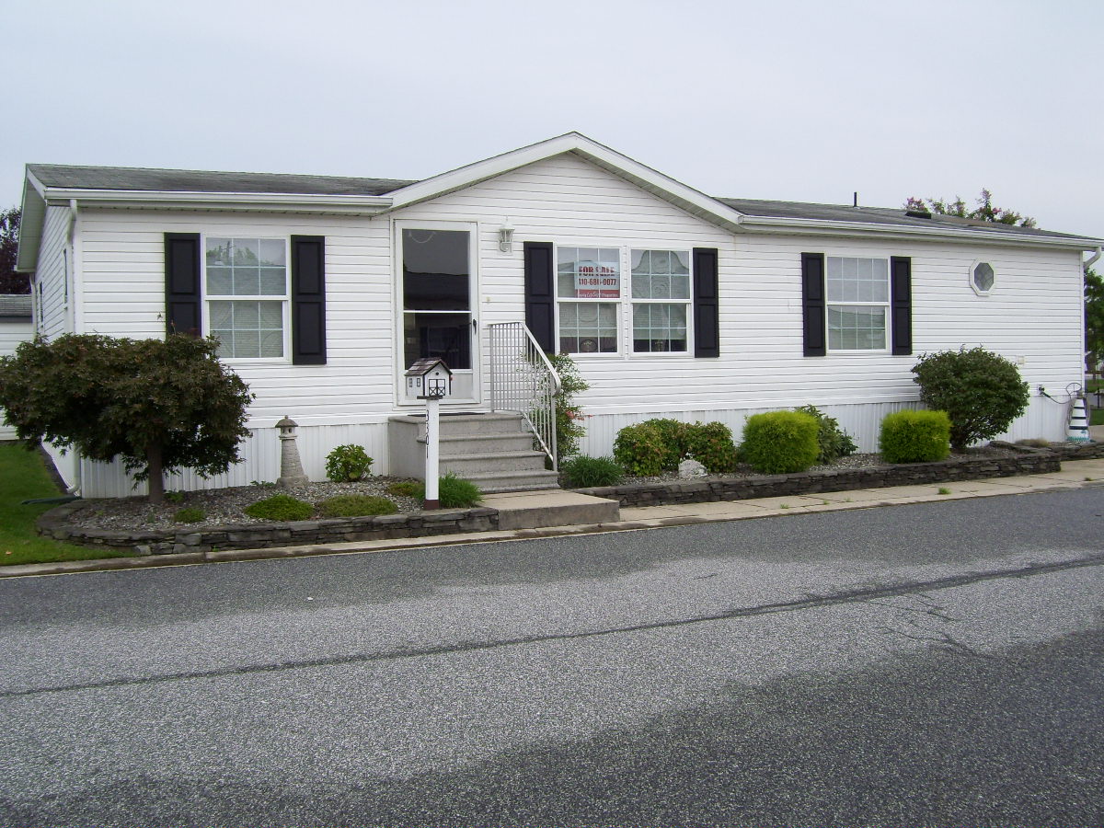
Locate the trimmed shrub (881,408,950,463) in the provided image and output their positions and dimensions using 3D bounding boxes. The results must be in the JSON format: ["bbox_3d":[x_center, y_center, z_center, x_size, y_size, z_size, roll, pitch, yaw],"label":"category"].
[{"bbox_3d":[4.467,0.261,14.101,0.770,0.600,0.770,-1,2,0],"label":"trimmed shrub"}]

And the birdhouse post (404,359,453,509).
[{"bbox_3d":[-1.099,0.176,10.322,0.290,1.345,0.520,-2,3,-26],"label":"birdhouse post"}]

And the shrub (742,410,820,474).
[{"bbox_3d":[2.615,0.312,13.152,0.770,0.651,0.770,-1,2,0],"label":"shrub"}]

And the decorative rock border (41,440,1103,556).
[{"bbox_3d":[1.665,0.776,12.657,13.600,0.240,3.150,-2,2,-26],"label":"decorative rock border"}]

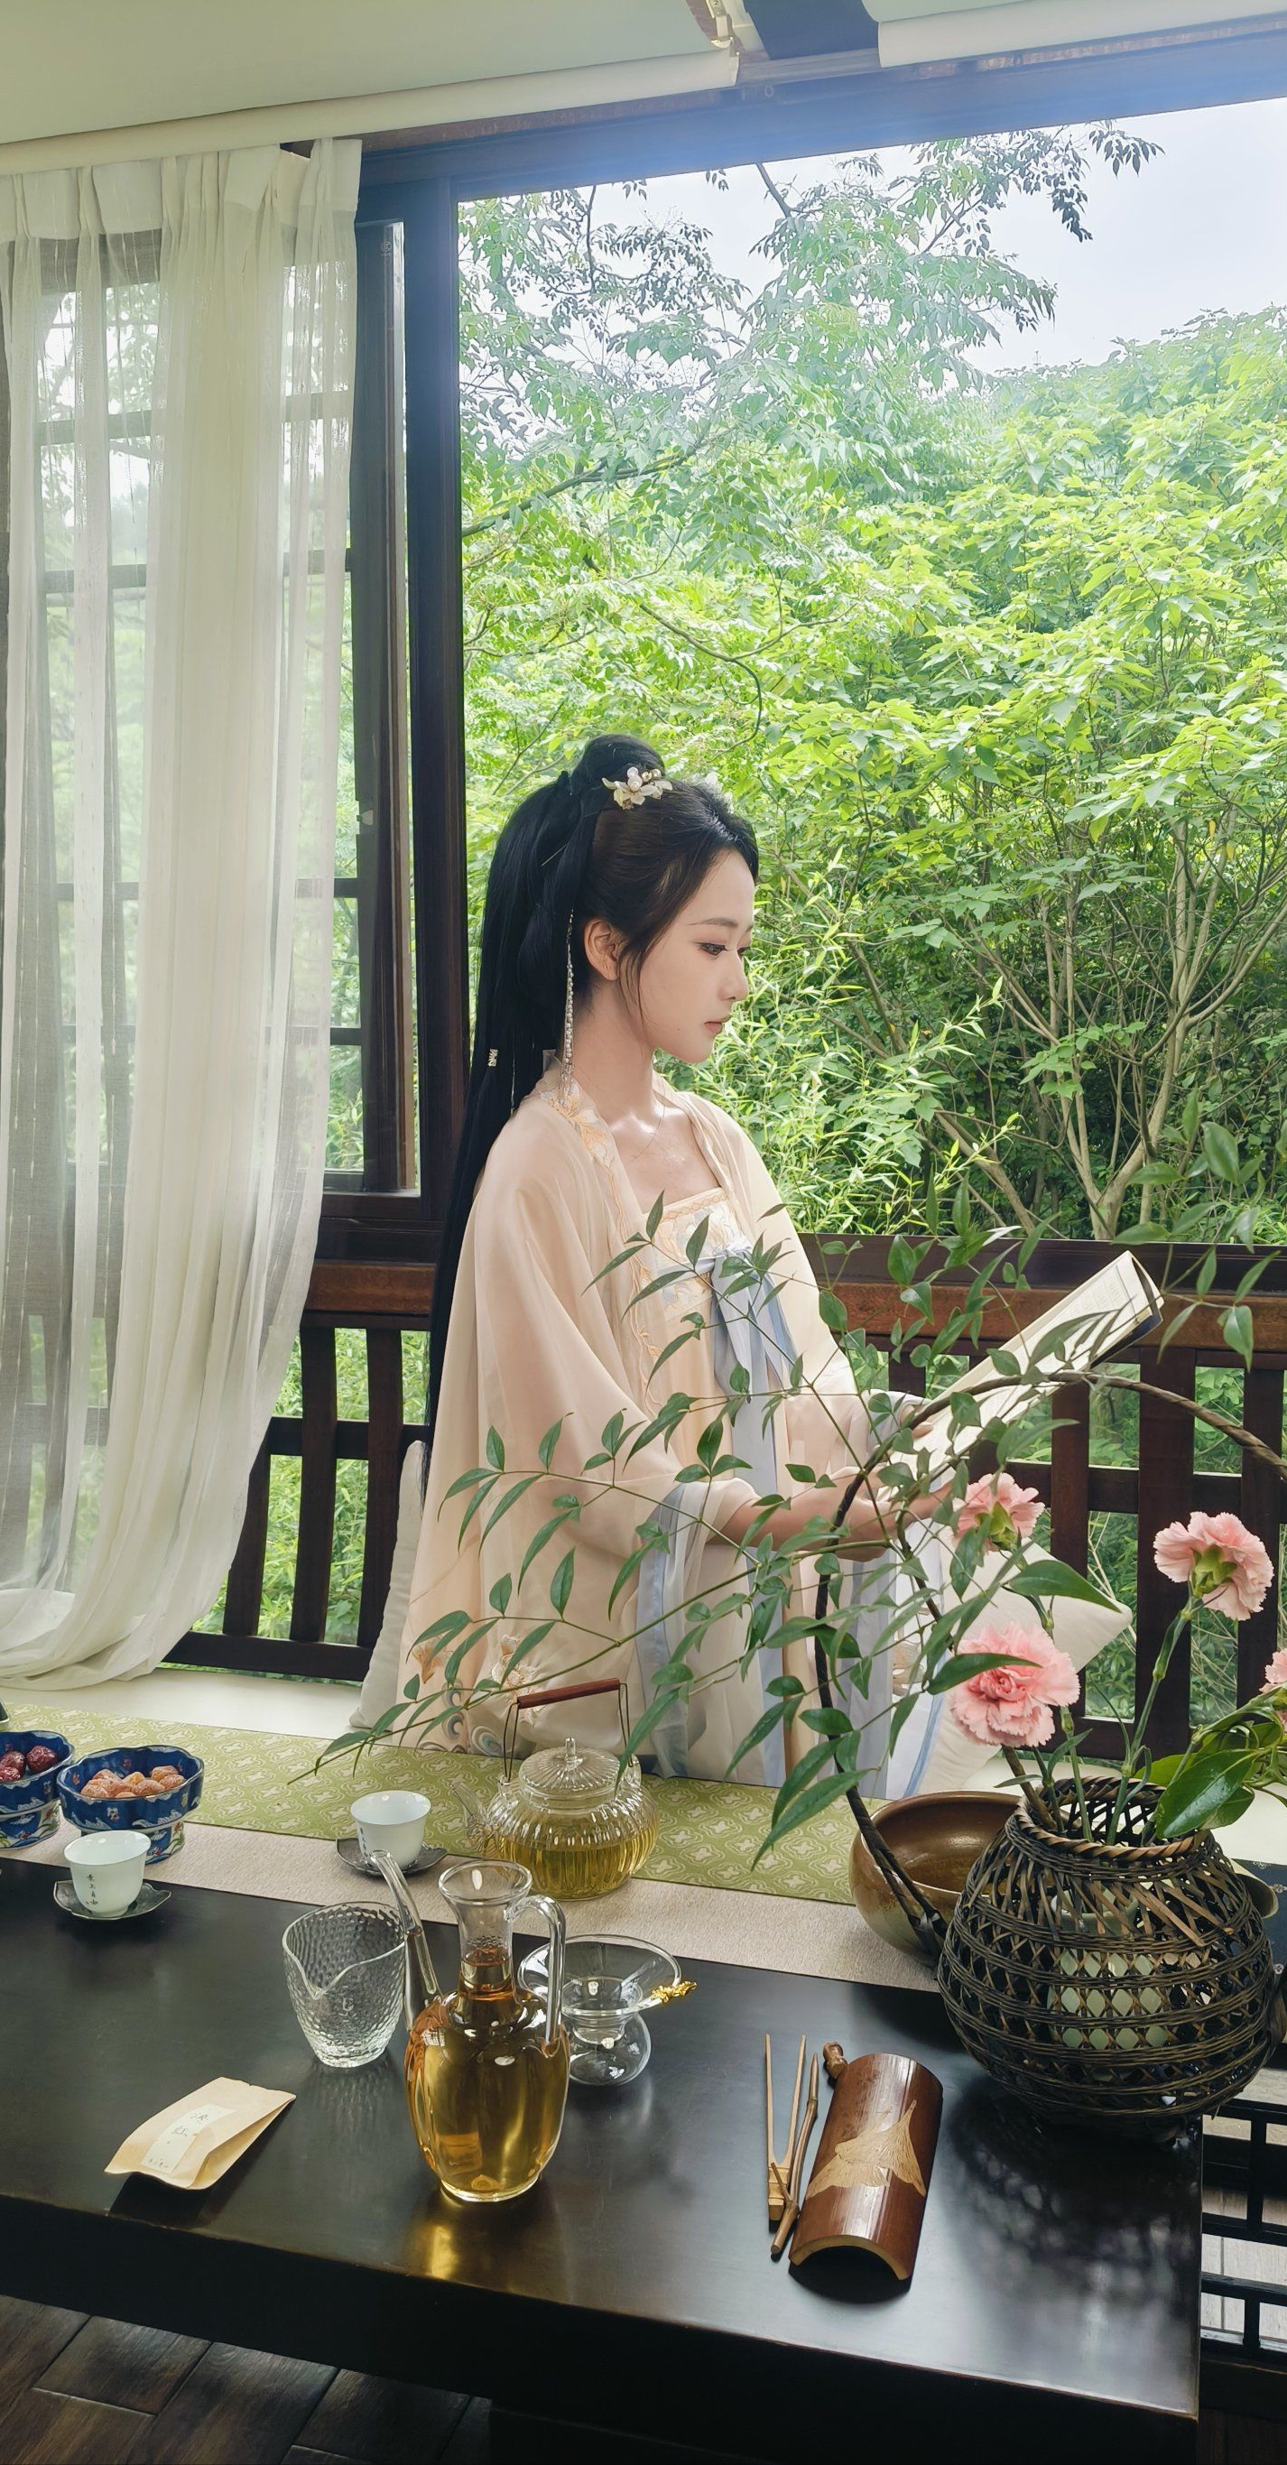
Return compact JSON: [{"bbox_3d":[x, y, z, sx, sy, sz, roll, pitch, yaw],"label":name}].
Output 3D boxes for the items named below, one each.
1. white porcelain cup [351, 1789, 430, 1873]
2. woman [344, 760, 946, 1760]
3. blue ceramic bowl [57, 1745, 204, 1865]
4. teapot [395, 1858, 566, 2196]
[{"bbox_3d":[-0.188,0.450,1.387,0.059,0.043,0.059,0,4,0],"label":"white porcelain cup"},{"bbox_3d":[0.005,0.055,1.700,0.580,1.020,0.460,3,5,33],"label":"woman"},{"bbox_3d":[-0.394,0.444,1.428,0.108,0.061,0.108,0,4,0],"label":"blue ceramic bowl"},{"bbox_3d":[-0.093,0.426,0.997,0.113,0.163,0.088,2,5,30],"label":"teapot"}]

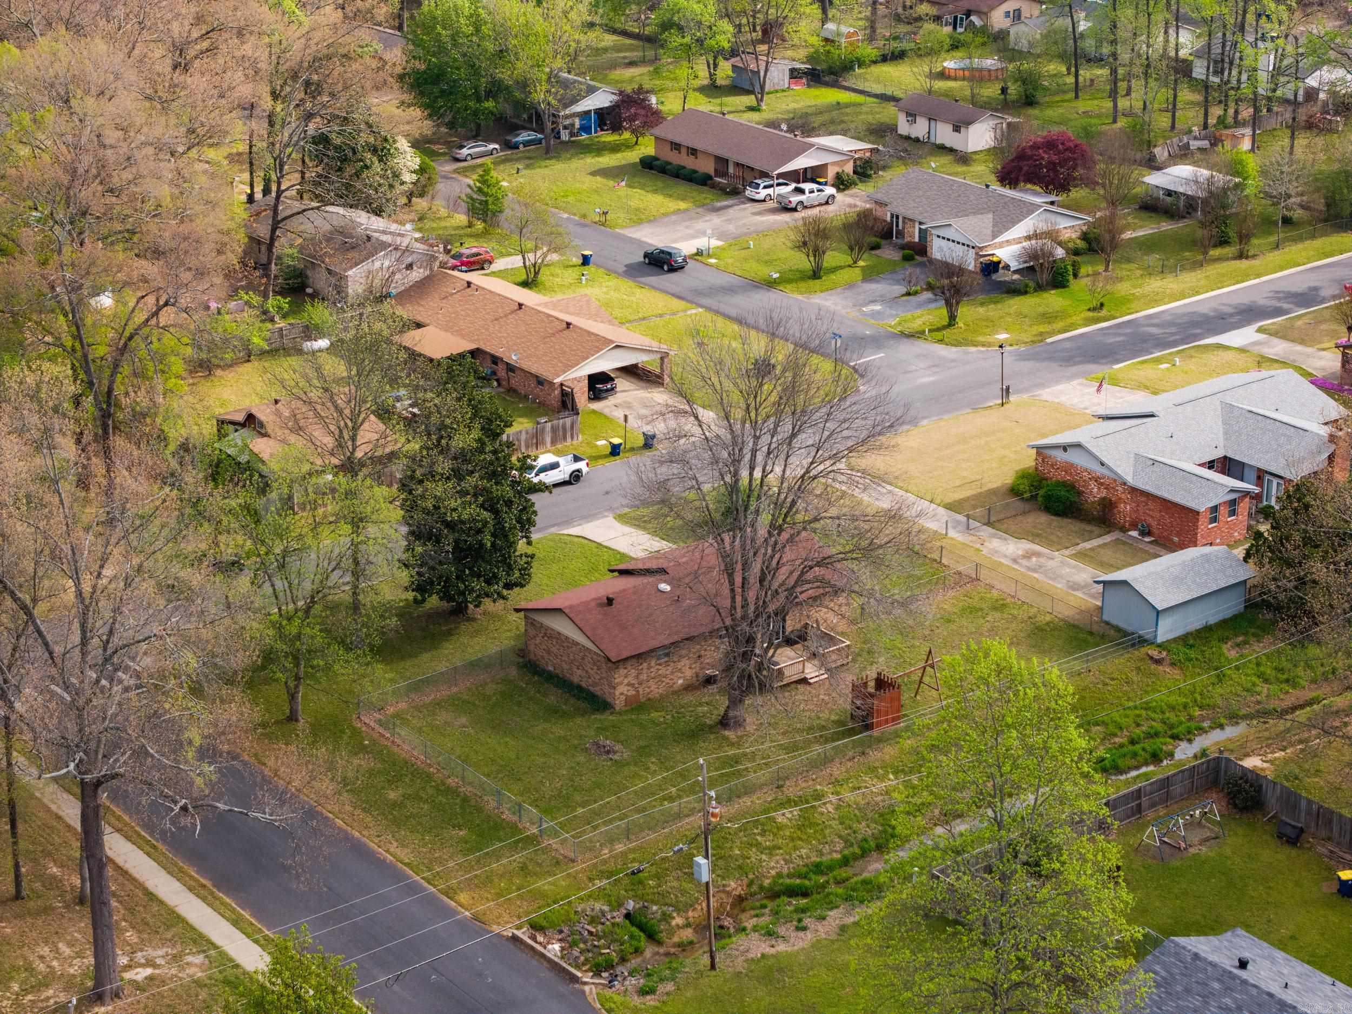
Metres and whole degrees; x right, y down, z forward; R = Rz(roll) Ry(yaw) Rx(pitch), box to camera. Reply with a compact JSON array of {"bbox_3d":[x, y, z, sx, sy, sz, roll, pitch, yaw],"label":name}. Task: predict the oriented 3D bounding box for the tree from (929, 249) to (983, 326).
[{"bbox_3d":[20.791,-16.152,203.677,4.000,5.400,3.800,0,21,0],"label":"tree"}]

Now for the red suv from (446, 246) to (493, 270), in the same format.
[{"bbox_3d":[-17.516,-21.067,232.030,4.500,1.620,1.830,-16,25,-32],"label":"red suv"}]

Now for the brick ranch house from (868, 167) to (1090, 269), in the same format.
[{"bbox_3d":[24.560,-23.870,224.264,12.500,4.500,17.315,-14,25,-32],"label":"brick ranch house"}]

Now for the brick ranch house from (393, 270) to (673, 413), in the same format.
[{"bbox_3d":[-11.095,-12.455,195.656,12.600,4.350,22.700,-16,26,-34],"label":"brick ranch house"}]

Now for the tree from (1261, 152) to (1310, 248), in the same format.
[{"bbox_3d":[50.982,-25.692,229.293,4.158,8.417,4.158,3,21,12],"label":"tree"}]

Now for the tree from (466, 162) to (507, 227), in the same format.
[{"bbox_3d":[-15.817,-26.466,230.312,3.200,5.500,3.100,0,21,0],"label":"tree"}]

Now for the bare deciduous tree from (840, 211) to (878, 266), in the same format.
[{"bbox_3d":[15.413,-22.733,230.612,3.310,4.856,3.310,-1,22,0],"label":"bare deciduous tree"}]

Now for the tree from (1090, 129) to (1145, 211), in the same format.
[{"bbox_3d":[38.996,-29.608,241.903,4.854,7.364,4.854,2,21,9],"label":"tree"}]

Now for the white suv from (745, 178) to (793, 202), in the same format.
[{"bbox_3d":[9.066,-29.311,251.073,5.150,1.740,2.000,-16,27,-33],"label":"white suv"}]

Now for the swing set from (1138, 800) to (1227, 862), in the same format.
[{"bbox_3d":[26.463,16.728,142.725,4.667,1.847,1.818,-16,27,-33],"label":"swing set"}]

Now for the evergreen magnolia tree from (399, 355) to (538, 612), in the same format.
[{"bbox_3d":[-12.378,-1.215,163.048,8.220,16.540,8.220,-1,22,0],"label":"evergreen magnolia tree"}]

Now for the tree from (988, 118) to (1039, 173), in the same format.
[{"bbox_3d":[31.072,-32.578,251.811,4.665,6.256,4.665,1,21,7],"label":"tree"}]

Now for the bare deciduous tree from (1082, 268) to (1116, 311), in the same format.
[{"bbox_3d":[33.893,-17.386,218.773,2.628,3.492,2.628,-1,22,0],"label":"bare deciduous tree"}]

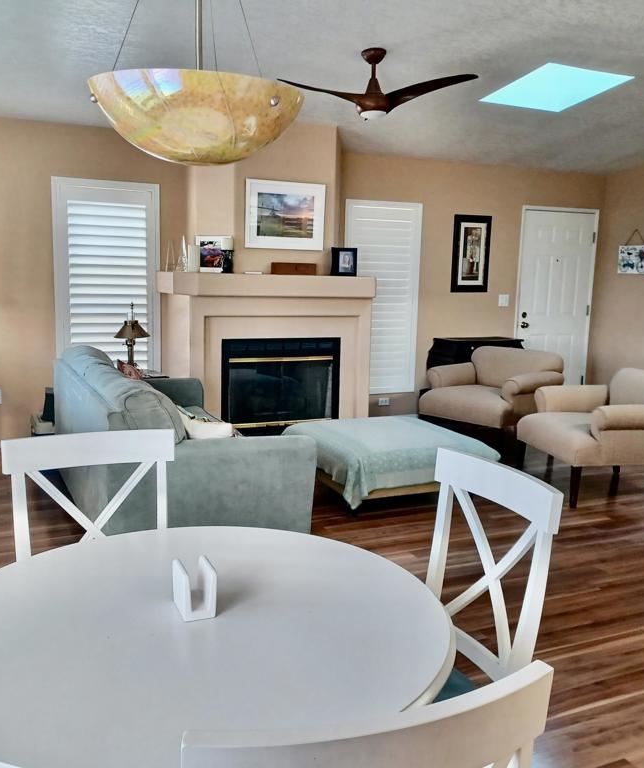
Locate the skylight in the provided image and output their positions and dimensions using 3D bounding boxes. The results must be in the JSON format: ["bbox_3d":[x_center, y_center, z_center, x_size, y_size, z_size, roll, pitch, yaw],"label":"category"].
[{"bbox_3d":[1.627,-2.088,5.174,0.730,0.080,0.710,-2,1,-24],"label":"skylight"}]

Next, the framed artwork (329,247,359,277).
[{"bbox_3d":[0.188,-1.017,6.196,0.208,0.234,0.060,0,9,-8],"label":"framed artwork"}]

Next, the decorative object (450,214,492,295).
[{"bbox_3d":[1.452,-1.245,7.121,0.439,0.730,0.035,-2,10,-24],"label":"decorative object"}]

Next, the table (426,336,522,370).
[{"bbox_3d":[1.514,-0.029,7.124,0.926,0.795,0.423,-2,10,-24],"label":"table"}]

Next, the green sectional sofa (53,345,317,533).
[{"bbox_3d":[-0.915,0.291,4.311,0.977,0.886,2.155,-2,10,-24],"label":"green sectional sofa"}]

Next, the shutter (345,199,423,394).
[{"bbox_3d":[0.553,-0.774,6.782,0.785,1.763,0.070,-2,10,-24],"label":"shutter"}]

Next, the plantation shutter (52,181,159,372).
[{"bbox_3d":[-1.667,-0.683,5.784,0.799,1.763,0.070,-2,10,-24],"label":"plantation shutter"}]

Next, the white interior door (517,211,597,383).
[{"bbox_3d":[2.385,-0.723,7.640,0.914,2.082,0.060,-2,9,-24],"label":"white interior door"}]

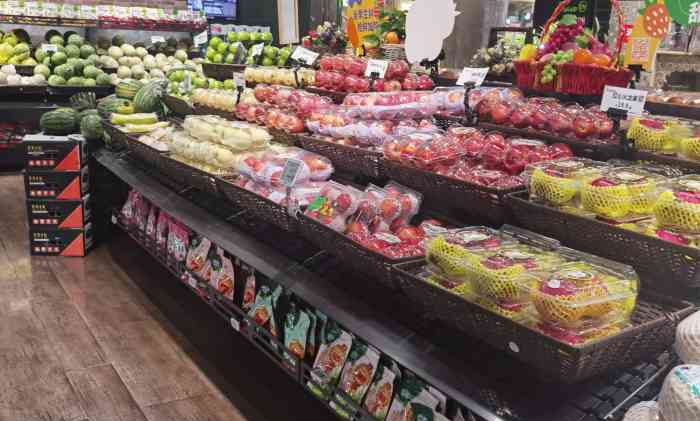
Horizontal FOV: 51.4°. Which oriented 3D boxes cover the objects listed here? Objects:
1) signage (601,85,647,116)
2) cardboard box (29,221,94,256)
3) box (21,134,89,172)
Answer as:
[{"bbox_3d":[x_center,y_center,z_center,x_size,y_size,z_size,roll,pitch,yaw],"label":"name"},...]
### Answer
[{"bbox_3d":[0.851,-0.342,2.260,0.010,0.083,0.150,9,7,-32],"label":"signage"},{"bbox_3d":[-1.995,0.197,5.051,0.349,0.196,0.254,1,12,-9],"label":"cardboard box"},{"bbox_3d":[-1.995,-0.387,4.968,0.349,0.196,0.254,1,12,-9],"label":"box"}]

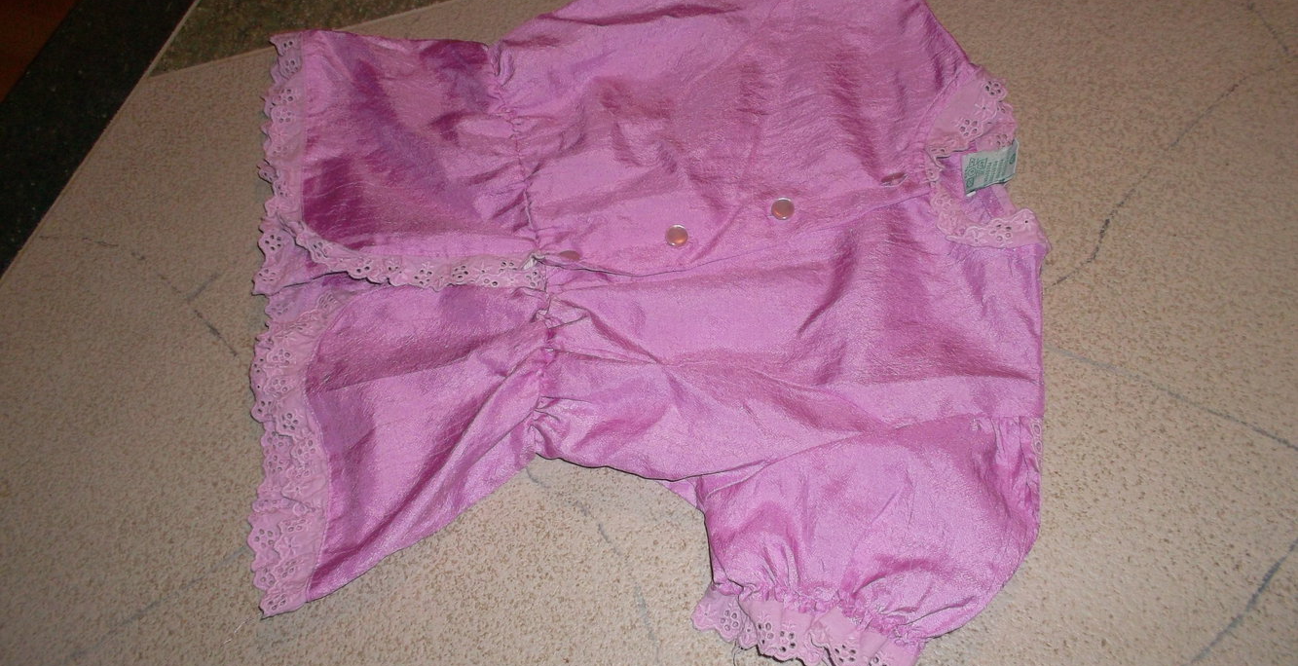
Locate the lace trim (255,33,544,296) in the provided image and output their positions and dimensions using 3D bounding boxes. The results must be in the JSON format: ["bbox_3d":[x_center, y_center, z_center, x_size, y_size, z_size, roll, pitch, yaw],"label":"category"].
[{"bbox_3d":[-0.140,-0.099,0.576,0.155,0.018,0.202,-9,62,2],"label":"lace trim"}]

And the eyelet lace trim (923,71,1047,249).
[{"bbox_3d":[0.164,-0.089,0.530,0.050,0.022,0.110,-5,63,4],"label":"eyelet lace trim"}]

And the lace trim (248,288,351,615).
[{"bbox_3d":[-0.173,0.053,0.505,0.048,0.013,0.166,-5,63,4],"label":"lace trim"}]

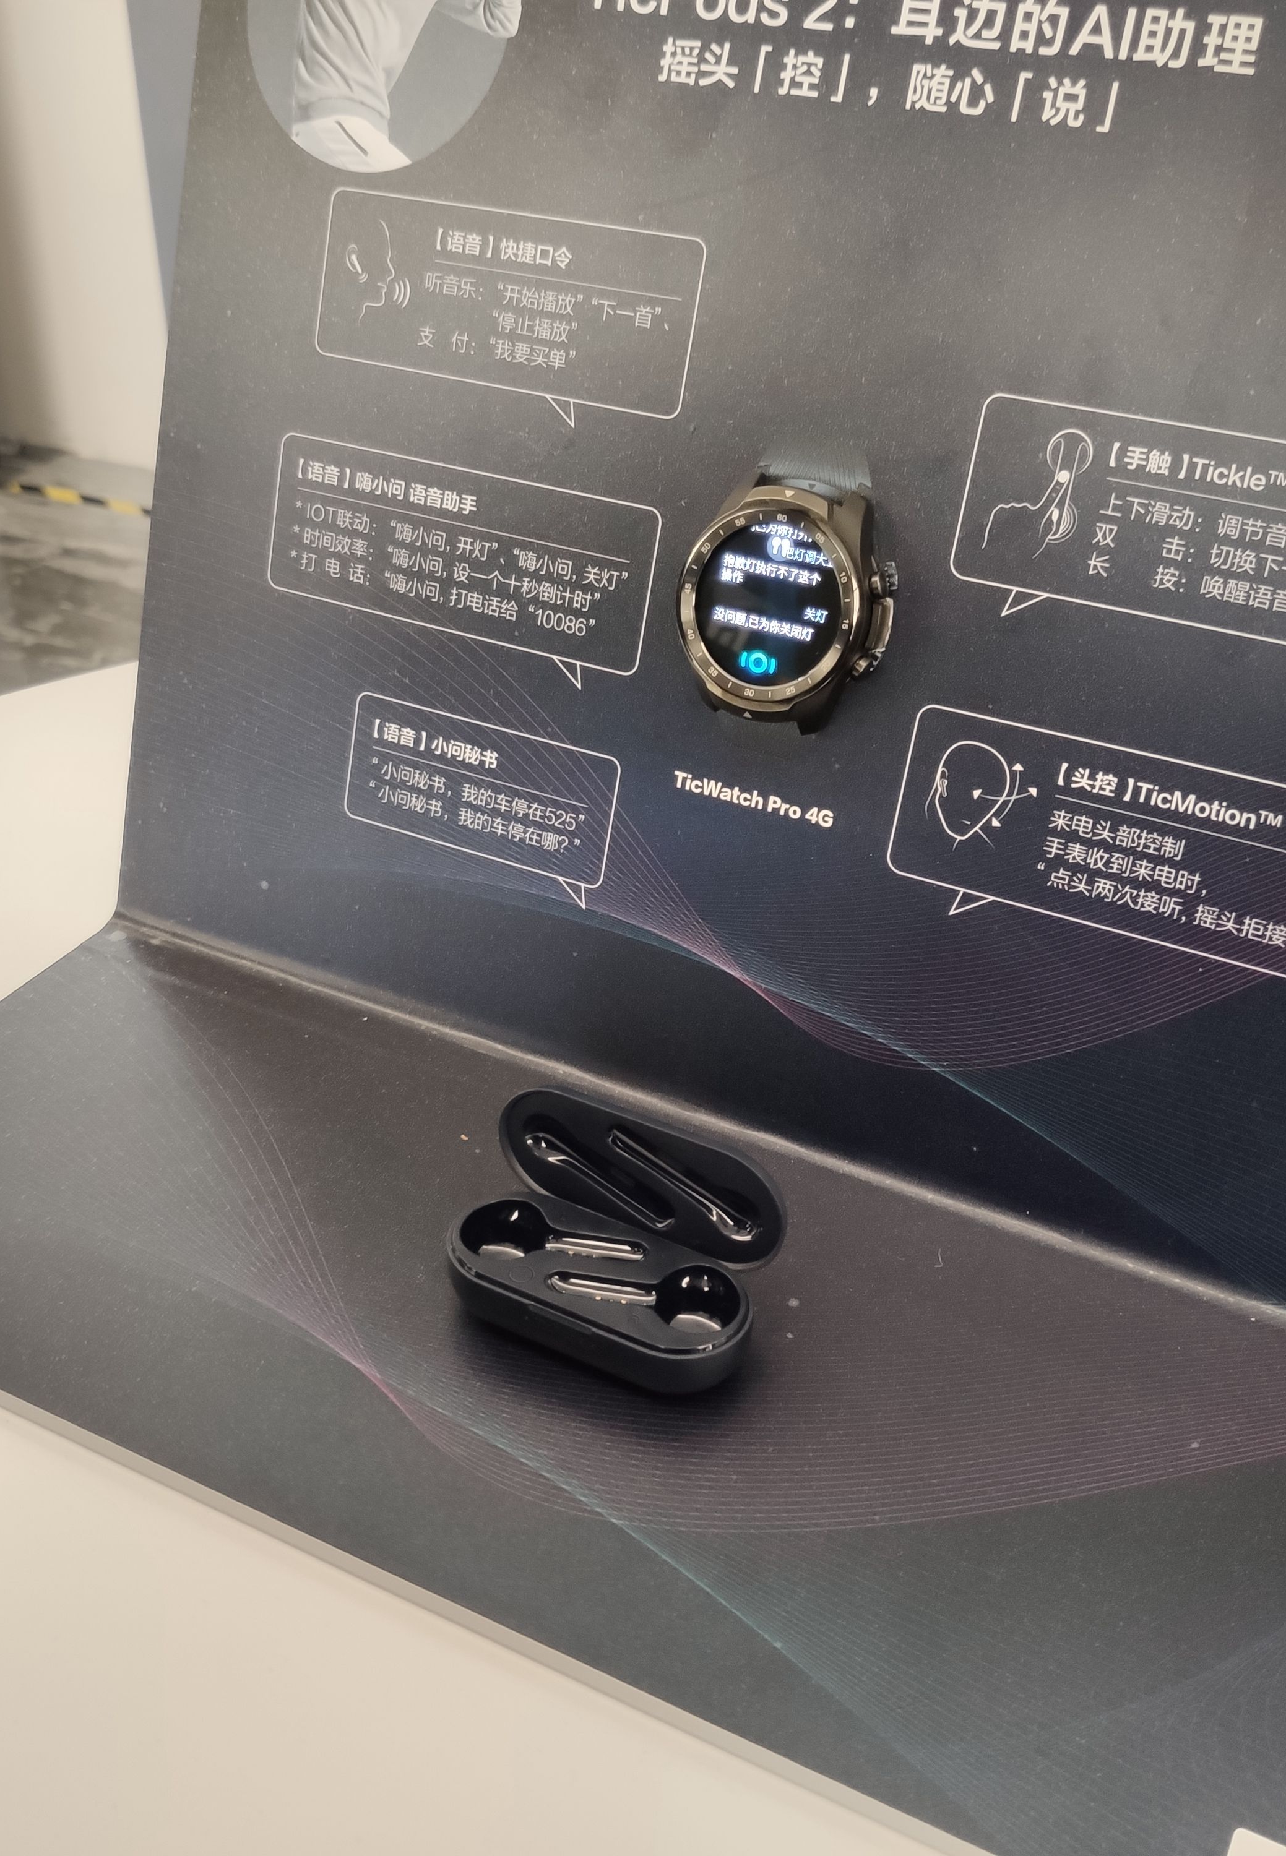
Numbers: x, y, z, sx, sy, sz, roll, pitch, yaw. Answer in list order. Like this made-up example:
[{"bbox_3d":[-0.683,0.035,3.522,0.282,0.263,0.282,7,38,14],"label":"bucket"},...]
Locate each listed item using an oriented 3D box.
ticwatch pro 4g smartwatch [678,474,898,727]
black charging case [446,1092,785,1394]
[{"bbox_3d":[0.032,-0.073,0.424,0.049,0.055,0.014,17,17,22],"label":"ticwatch pro 4g smartwatch"},{"bbox_3d":[-0.007,0.066,0.397,0.070,0.045,0.038,17,37,23],"label":"black charging case"}]

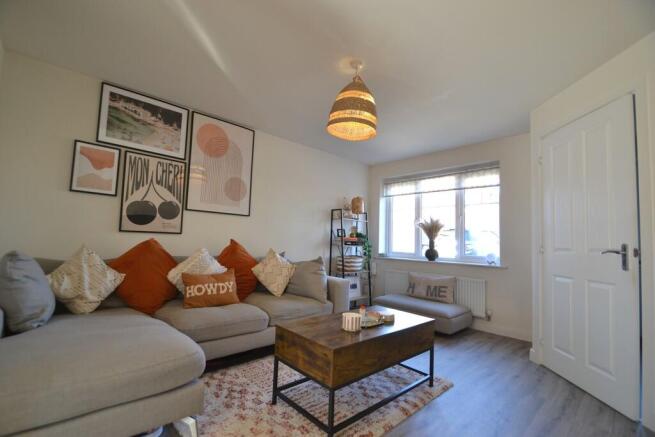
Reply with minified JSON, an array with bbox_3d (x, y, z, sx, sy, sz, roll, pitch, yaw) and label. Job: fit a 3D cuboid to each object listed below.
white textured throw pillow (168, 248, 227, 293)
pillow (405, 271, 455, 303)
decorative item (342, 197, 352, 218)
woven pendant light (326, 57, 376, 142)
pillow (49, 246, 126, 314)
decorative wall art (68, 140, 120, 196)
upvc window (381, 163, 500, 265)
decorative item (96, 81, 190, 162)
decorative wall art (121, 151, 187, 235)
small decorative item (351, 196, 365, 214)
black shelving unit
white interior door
[{"bbox_3d":[-1.162,0.505,2.499,0.470,0.470,0.170,6,-25,-41],"label":"white textured throw pillow"},{"bbox_3d":[1.302,0.876,3.417,0.140,0.310,0.610,22,-16,-39],"label":"pillow"},{"bbox_3d":[0.311,-0.174,4.241,0.130,0.310,0.120,6,-5,-43],"label":"decorative item"},{"bbox_3d":[0.193,-0.875,1.972,0.360,0.520,0.360,3,-4,0],"label":"woven pendant light"},{"bbox_3d":[-1.680,0.425,1.924,0.420,0.420,0.170,6,-23,-43],"label":"pillow"},{"bbox_3d":[-1.952,-0.417,2.311,0.302,0.420,0.022,6,-5,-43],"label":"decorative wall art"},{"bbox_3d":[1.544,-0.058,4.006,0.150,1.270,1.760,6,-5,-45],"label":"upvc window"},{"bbox_3d":[-1.688,-0.888,2.567,0.695,0.515,0.024,6,-5,-43],"label":"decorative item"},{"bbox_3d":[-1.656,-0.228,2.636,0.515,0.725,0.025,6,-5,-41],"label":"decorative wall art"},{"bbox_3d":[0.469,-0.201,4.229,0.190,0.260,0.190,7,-6,-42],"label":"small decorative item"},{"bbox_3d":[0.364,0.607,4.082,0.570,1.460,0.360,7,-6,-42],"label":"black shelving unit"},{"bbox_3d":[1.855,0.250,2.000,0.045,1.980,0.740,2,-4,2],"label":"white interior door"}]

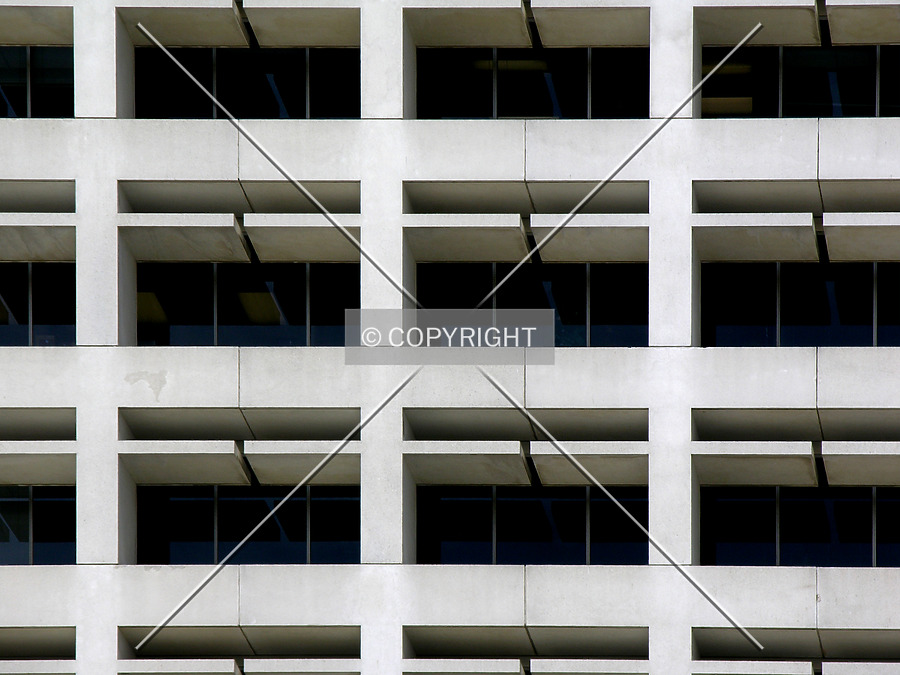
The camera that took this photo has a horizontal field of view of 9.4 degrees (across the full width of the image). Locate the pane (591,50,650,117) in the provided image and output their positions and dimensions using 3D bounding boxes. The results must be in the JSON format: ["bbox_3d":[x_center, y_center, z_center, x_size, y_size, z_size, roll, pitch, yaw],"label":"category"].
[{"bbox_3d":[2.854,-4.165,90.059,1.072,1.274,0.100,0,-9,2],"label":"pane"}]

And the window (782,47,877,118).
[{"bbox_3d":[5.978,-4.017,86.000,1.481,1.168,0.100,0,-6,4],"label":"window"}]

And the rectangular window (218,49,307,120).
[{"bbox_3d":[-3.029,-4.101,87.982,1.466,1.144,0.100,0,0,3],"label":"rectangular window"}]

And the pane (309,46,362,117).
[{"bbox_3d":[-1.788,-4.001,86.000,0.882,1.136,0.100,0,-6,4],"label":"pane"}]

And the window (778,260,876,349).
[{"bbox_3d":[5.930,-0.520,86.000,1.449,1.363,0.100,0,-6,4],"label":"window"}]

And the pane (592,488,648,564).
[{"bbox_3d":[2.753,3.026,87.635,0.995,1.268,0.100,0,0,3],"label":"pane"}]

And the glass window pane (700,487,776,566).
[{"bbox_3d":[4.711,3.084,88.845,1.237,1.358,0.100,0,-9,2],"label":"glass window pane"}]

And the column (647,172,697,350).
[{"bbox_3d":[3.480,-1.189,85.400,0.680,2.659,0.850,0,-6,4],"label":"column"}]

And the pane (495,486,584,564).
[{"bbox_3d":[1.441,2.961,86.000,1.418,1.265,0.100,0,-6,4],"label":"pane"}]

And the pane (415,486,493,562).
[{"bbox_3d":[0.082,3.081,89.009,1.255,1.343,0.100,0,-9,2],"label":"pane"}]

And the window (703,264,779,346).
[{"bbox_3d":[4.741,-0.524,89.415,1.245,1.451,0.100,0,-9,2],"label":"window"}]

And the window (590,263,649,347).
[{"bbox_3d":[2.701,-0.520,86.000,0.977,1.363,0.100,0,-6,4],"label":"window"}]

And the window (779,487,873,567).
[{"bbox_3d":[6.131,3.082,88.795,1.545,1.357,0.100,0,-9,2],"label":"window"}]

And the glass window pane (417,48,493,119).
[{"bbox_3d":[0.083,-4.169,90.157,1.271,1.276,0.100,0,-9,2],"label":"glass window pane"}]

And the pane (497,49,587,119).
[{"bbox_3d":[1.510,-4.167,90.107,1.518,1.275,0.100,0,-9,2],"label":"pane"}]

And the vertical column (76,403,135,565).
[{"bbox_3d":[-5.388,2.284,85.400,0.680,2.534,0.850,0,-6,4],"label":"vertical column"}]

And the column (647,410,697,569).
[{"bbox_3d":[3.523,2.381,87.239,0.703,2.556,0.900,0,0,3],"label":"column"}]

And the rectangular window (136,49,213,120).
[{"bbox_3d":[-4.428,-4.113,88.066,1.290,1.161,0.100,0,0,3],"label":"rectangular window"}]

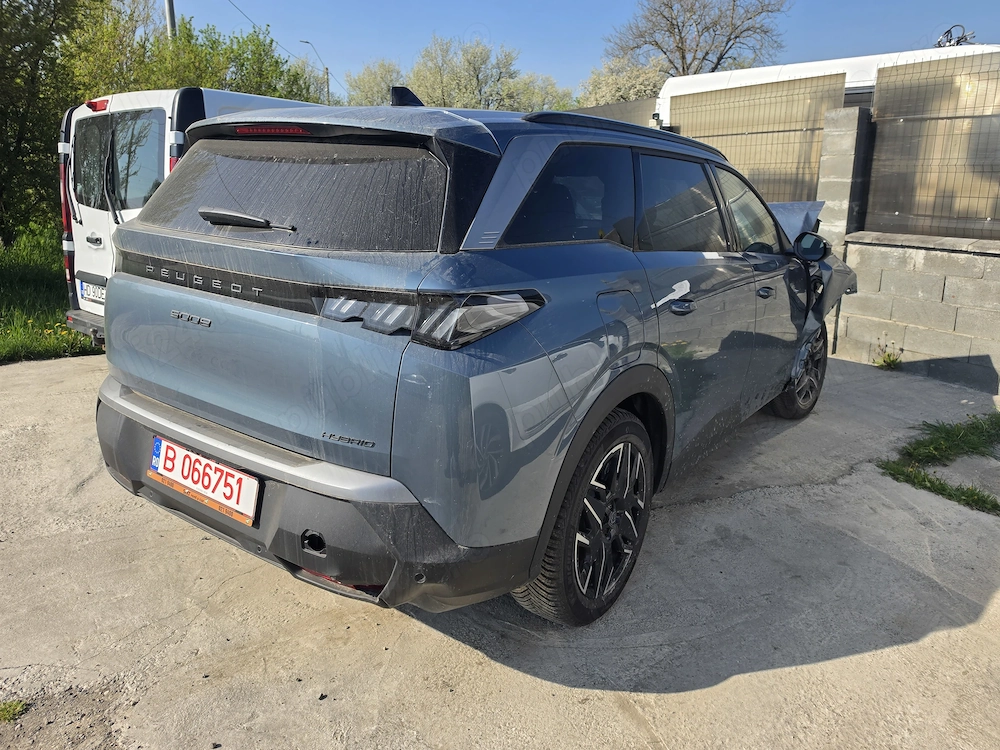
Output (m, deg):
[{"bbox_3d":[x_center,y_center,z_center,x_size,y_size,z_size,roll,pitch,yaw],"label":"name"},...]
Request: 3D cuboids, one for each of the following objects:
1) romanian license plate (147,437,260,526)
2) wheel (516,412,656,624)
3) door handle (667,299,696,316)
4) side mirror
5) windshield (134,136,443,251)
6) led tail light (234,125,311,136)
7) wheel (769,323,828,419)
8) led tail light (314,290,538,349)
[{"bbox_3d":[-0.857,0.291,1.888,0.525,0.125,0.020,12,6,34],"label":"romanian license plate"},{"bbox_3d":[0.285,0.466,2.239,0.235,0.728,0.728,12,17,34],"label":"wheel"},{"bbox_3d":[0.630,-0.233,2.280,0.055,0.060,0.220,12,17,34],"label":"door handle"},{"bbox_3d":[1.705,-0.706,3.624,0.200,0.165,0.160,12,17,34],"label":"side mirror"},{"bbox_3d":[-0.645,-0.532,1.946,1.340,0.370,0.090,12,-12,34],"label":"windshield"},{"bbox_3d":[-0.649,-0.692,1.891,0.330,0.035,0.035,12,17,34],"label":"led tail light"},{"bbox_3d":[2.006,-0.067,4.550,0.235,0.728,0.728,14,19,40],"label":"wheel"},{"bbox_3d":[-0.152,-0.161,1.541,0.410,0.120,0.340,12,17,34],"label":"led tail light"}]

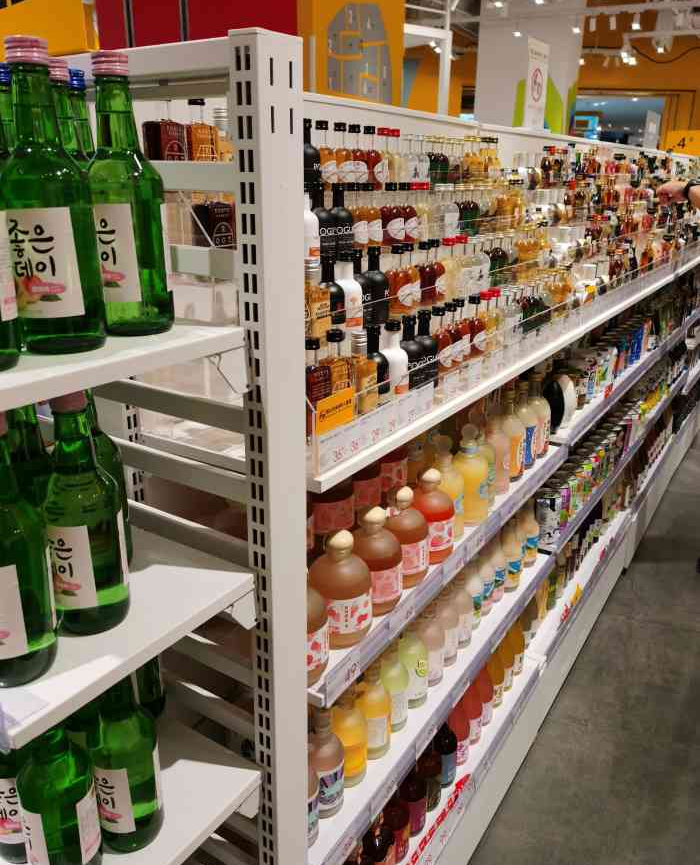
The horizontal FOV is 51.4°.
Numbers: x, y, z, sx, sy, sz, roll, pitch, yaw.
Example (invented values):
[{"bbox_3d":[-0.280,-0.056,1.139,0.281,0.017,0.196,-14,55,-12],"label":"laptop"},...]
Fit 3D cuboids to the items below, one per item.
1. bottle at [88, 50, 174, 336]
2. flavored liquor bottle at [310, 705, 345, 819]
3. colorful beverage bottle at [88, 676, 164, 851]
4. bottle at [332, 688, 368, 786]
[{"bbox_3d":[-0.182,-0.189,0.591,0.064,0.212,0.064,13,23,30],"label":"bottle"},{"bbox_3d":[-0.037,0.455,1.046,0.061,0.203,0.061,1,20,0],"label":"flavored liquor bottle"},{"bbox_3d":[-0.212,0.288,0.677,0.064,0.212,0.064,13,23,30],"label":"colorful beverage bottle"},{"bbox_3d":[-0.004,0.436,1.099,0.062,0.203,0.062,1,20,0],"label":"bottle"}]

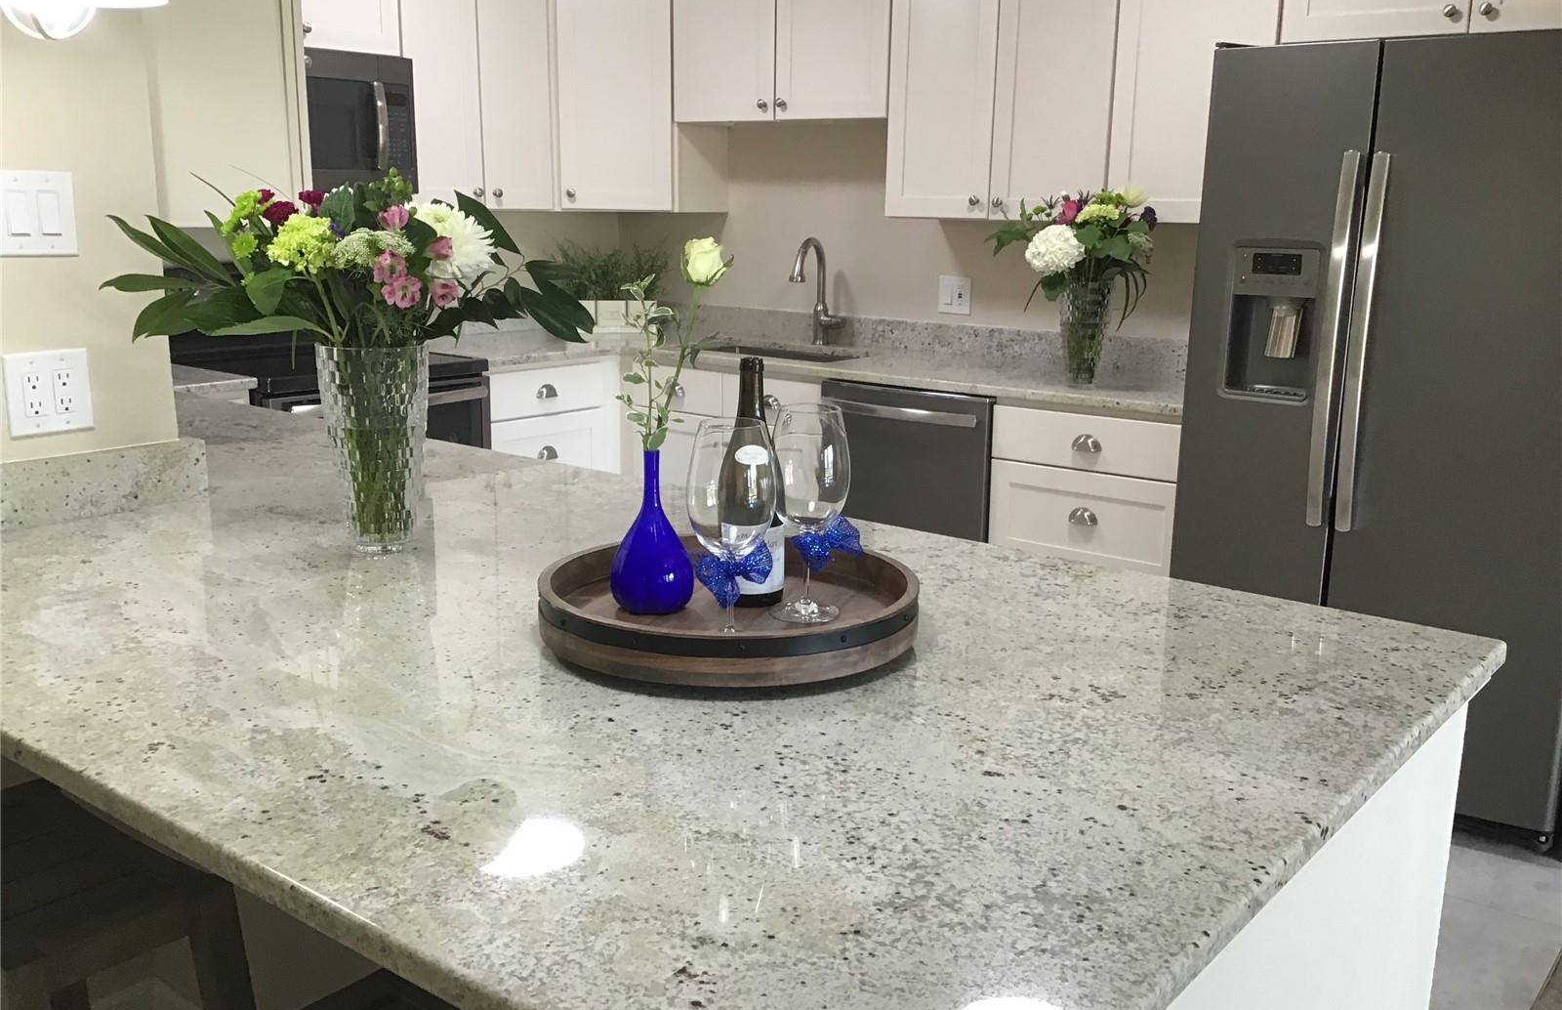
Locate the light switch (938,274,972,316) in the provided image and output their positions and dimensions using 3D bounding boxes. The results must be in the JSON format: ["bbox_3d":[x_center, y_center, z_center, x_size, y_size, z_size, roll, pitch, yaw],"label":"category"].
[{"bbox_3d":[0.577,-0.699,4.664,0.121,0.121,0.012,11,15,38],"label":"light switch"}]

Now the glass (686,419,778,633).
[{"bbox_3d":[-0.054,0.028,1.550,0.097,0.245,0.097,1,12,0],"label":"glass"}]

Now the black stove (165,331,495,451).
[{"bbox_3d":[-1.407,-0.123,4.337,0.680,1.170,0.760,11,15,38],"label":"black stove"}]

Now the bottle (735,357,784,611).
[{"bbox_3d":[-0.033,-0.029,1.678,0.081,0.292,0.081,1,12,-1],"label":"bottle"}]

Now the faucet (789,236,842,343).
[{"bbox_3d":[0.136,-0.750,4.966,0.130,0.385,0.210,10,15,38],"label":"faucet"}]

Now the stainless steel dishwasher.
[{"bbox_3d":[0.546,0.053,4.398,0.605,0.860,0.620,11,15,38],"label":"stainless steel dishwasher"}]

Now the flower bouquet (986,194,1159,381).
[{"bbox_3d":[0.838,-0.621,4.014,0.460,0.554,0.420,10,15,38],"label":"flower bouquet"}]

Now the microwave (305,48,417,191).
[{"bbox_3d":[-1.524,-1.149,4.189,0.390,0.415,0.760,11,15,38],"label":"microwave"}]

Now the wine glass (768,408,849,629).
[{"bbox_3d":[0.032,0.010,1.641,0.096,0.245,0.096,1,12,0],"label":"wine glass"}]

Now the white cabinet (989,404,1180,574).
[{"bbox_3d":[1.018,0.125,4.039,0.585,0.885,0.630,11,15,38],"label":"white cabinet"}]

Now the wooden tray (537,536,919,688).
[{"bbox_3d":[-0.060,0.116,1.628,0.435,0.056,0.435,0,12,-2],"label":"wooden tray"}]

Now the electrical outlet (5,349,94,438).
[{"bbox_3d":[-1.129,-0.172,2.167,0.010,0.127,0.123,10,15,38],"label":"electrical outlet"}]

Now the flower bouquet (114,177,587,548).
[{"bbox_3d":[-0.591,-0.196,1.937,0.640,0.510,0.460,-3,13,-17],"label":"flower bouquet"}]

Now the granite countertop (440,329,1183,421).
[{"bbox_3d":[0.022,-0.431,4.471,2.744,0.040,1.216,10,15,38],"label":"granite countertop"}]

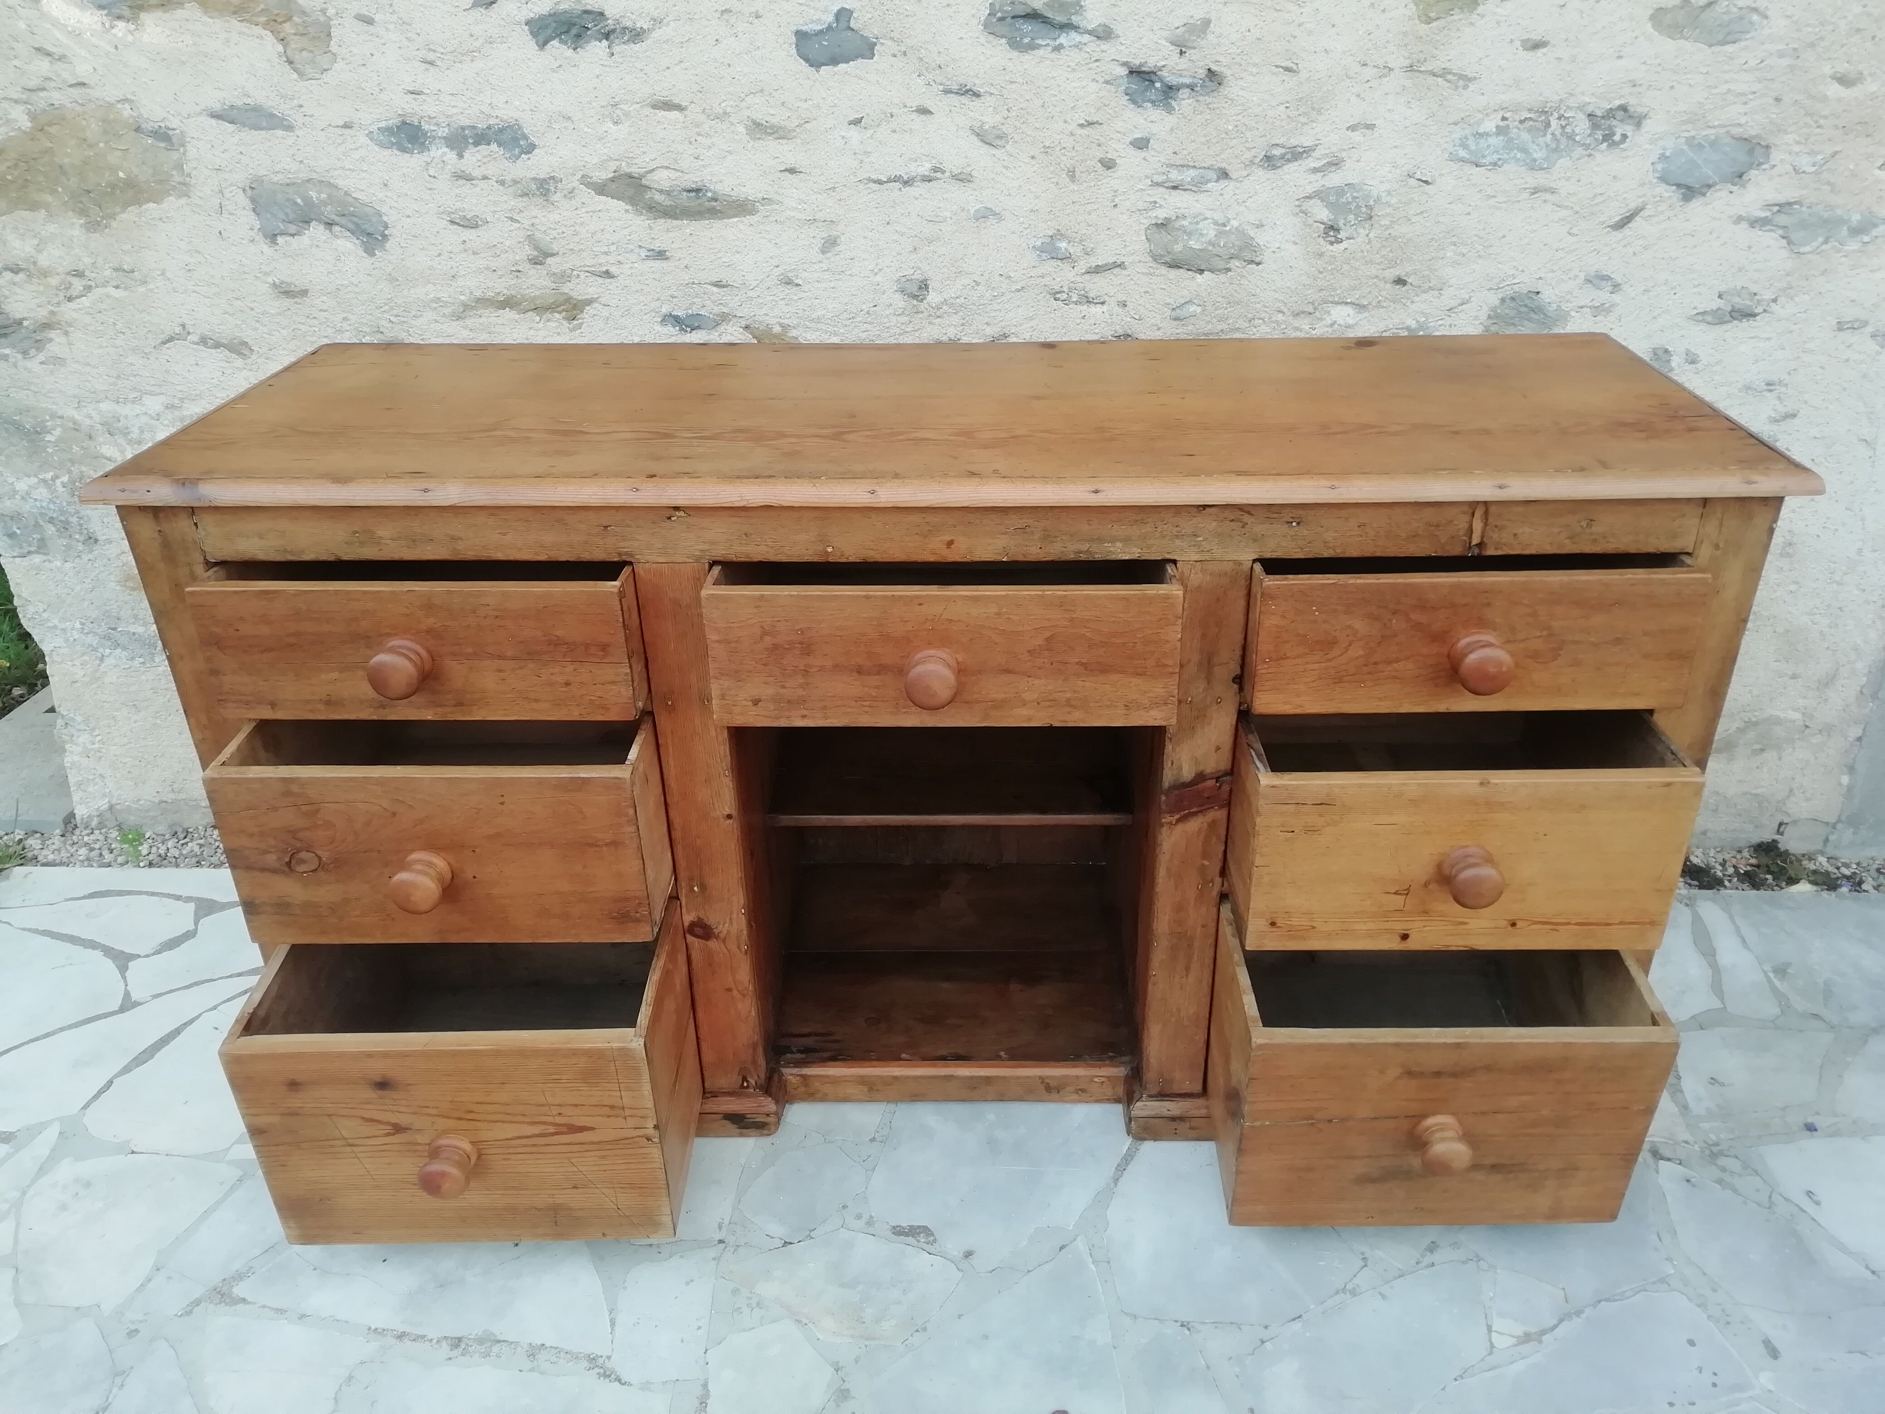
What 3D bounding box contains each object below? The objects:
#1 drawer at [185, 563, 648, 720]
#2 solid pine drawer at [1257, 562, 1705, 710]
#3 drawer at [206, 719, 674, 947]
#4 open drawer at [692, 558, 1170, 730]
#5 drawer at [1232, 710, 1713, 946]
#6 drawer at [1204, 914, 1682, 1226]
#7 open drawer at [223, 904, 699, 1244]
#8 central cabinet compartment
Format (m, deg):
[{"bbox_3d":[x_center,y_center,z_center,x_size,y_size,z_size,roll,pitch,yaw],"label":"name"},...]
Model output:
[{"bbox_3d":[-0.498,-0.135,1.511,0.409,0.137,0.444,0,29,2],"label":"drawer"},{"bbox_3d":[0.503,-0.143,1.480,0.404,0.135,0.444,0,29,2],"label":"solid pine drawer"},{"bbox_3d":[-0.493,0.065,1.550,0.410,0.194,0.444,0,29,2],"label":"drawer"},{"bbox_3d":[0.006,-0.131,1.484,0.440,0.140,0.444,0,29,2],"label":"open drawer"},{"bbox_3d":[0.506,0.067,1.511,0.404,0.193,0.444,0,29,2],"label":"drawer"},{"bbox_3d":[0.506,0.343,1.574,0.404,0.251,0.444,0,29,2],"label":"drawer"},{"bbox_3d":[-0.480,0.352,1.576,0.410,0.256,0.444,0,29,2],"label":"open drawer"},{"bbox_3d":[0.015,0.126,1.745,0.444,0.542,0.444,0,29,2],"label":"central cabinet compartment"}]

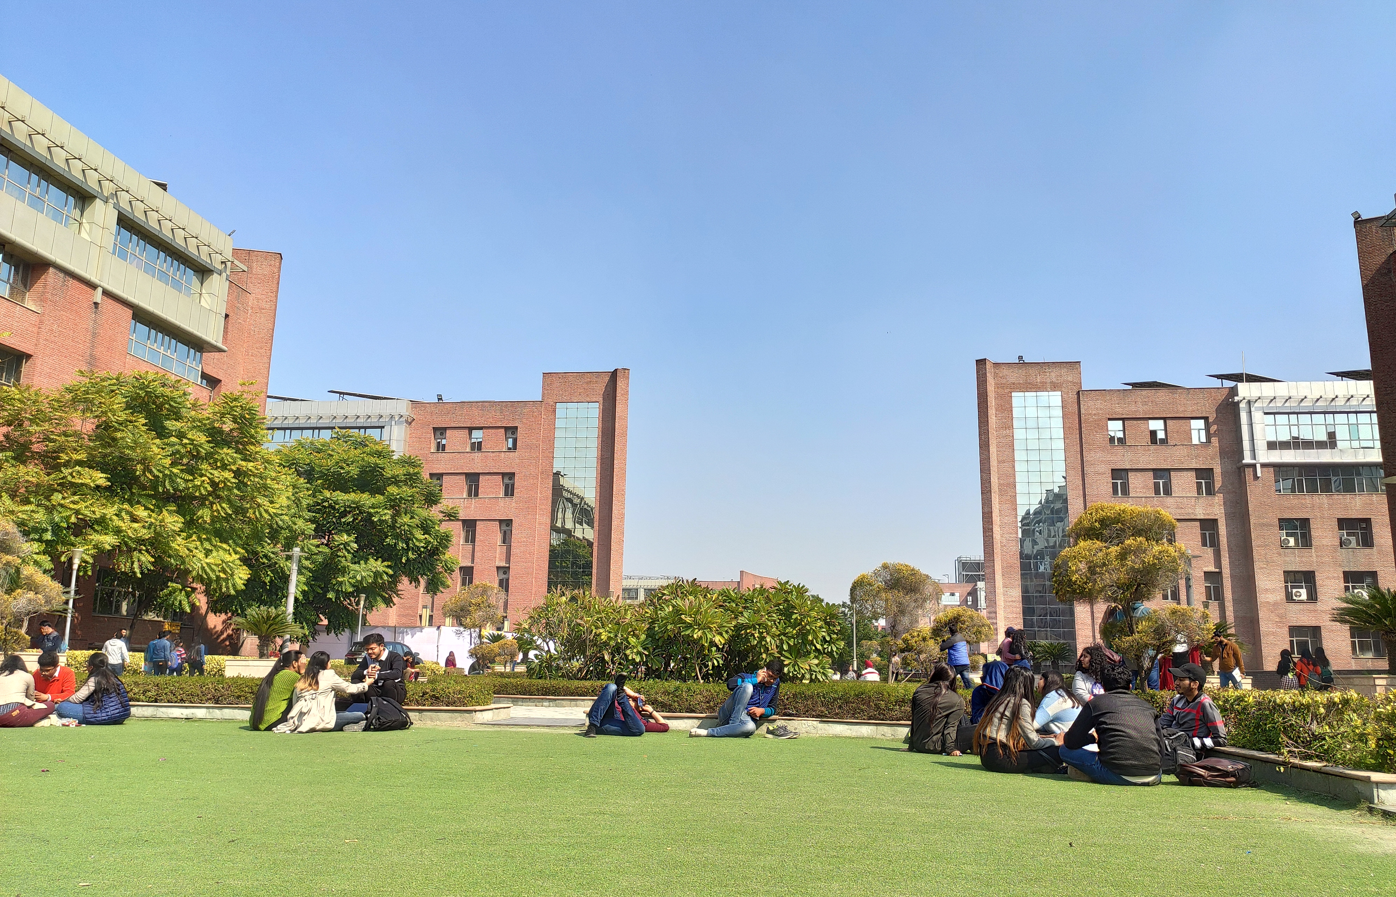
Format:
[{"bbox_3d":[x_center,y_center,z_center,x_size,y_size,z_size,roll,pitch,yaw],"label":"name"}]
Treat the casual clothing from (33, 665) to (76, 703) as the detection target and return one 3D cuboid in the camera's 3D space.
[{"bbox_3d":[-6.992,2.582,11.422,0.456,0.437,0.361,3,-11,-12],"label":"casual clothing"}]

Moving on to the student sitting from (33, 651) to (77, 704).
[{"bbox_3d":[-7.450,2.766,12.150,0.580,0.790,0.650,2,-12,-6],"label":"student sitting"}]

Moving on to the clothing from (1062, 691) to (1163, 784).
[{"bbox_3d":[2.831,1.947,7.135,0.620,0.590,0.620,3,-11,-12],"label":"clothing"}]

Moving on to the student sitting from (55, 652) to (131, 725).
[{"bbox_3d":[-6.292,2.489,10.909,0.665,0.731,0.551,-1,-11,6],"label":"student sitting"}]

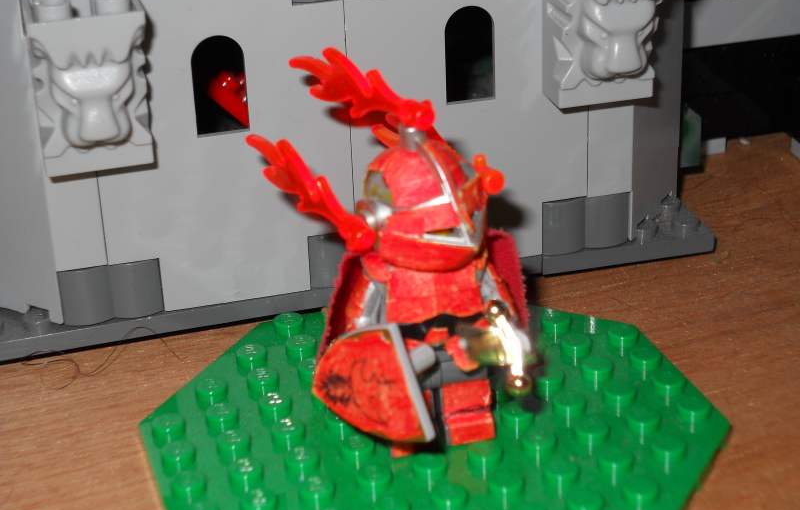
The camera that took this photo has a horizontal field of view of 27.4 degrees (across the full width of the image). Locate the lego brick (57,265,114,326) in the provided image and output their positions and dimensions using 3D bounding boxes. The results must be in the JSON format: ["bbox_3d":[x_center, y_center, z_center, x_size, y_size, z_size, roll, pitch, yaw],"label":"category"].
[{"bbox_3d":[-0.050,0.005,0.262,0.008,0.010,0.008,-8,25,-13],"label":"lego brick"}]

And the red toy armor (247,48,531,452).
[{"bbox_3d":[0.002,0.002,0.221,0.037,0.056,0.029,-10,27,-15],"label":"red toy armor"}]

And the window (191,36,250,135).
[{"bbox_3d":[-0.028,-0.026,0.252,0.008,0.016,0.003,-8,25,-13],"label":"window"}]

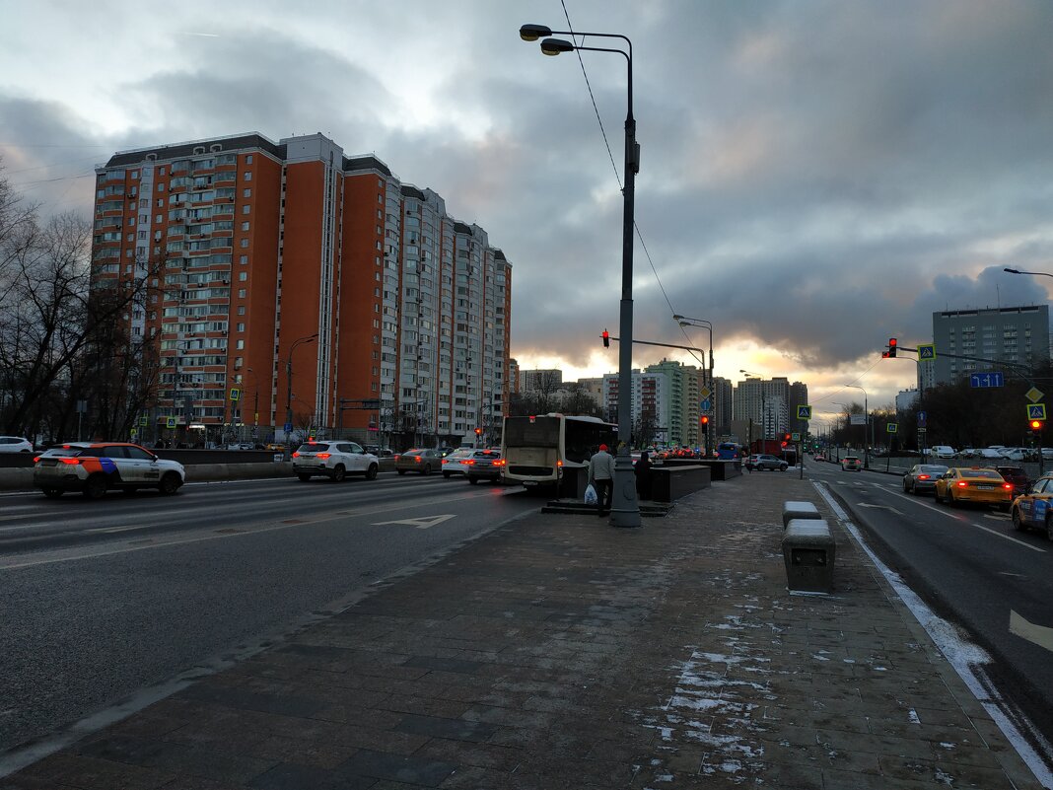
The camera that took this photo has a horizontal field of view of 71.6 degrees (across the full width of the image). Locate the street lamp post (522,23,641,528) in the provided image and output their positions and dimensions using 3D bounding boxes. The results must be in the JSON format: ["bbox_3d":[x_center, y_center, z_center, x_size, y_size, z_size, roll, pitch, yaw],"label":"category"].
[{"bbox_3d":[1.180,-2.939,16.860,3.068,11.641,0.690,0,-4,20],"label":"street lamp post"}]

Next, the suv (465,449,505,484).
[{"bbox_3d":[-1.172,3.421,34.609,1.820,1.580,4.350,0,-4,18],"label":"suv"}]

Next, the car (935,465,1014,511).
[{"bbox_3d":[16.718,3.463,27.557,1.840,1.460,4.700,0,-4,20],"label":"car"}]

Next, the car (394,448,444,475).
[{"bbox_3d":[-5.845,3.906,42.548,1.800,1.460,4.620,0,-4,20],"label":"car"}]

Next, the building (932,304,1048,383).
[{"bbox_3d":[174.312,-3.638,274.528,35.957,54.628,17.000,-1,-5,30],"label":"building"}]

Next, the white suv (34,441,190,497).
[{"bbox_3d":[-13.325,2.414,23.734,1.840,1.690,4.480,0,-4,20],"label":"white suv"}]

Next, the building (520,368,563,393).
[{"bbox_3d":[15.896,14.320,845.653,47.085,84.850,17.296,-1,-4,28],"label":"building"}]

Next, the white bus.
[{"bbox_3d":[2.125,2.677,33.187,2.520,3.050,12.000,0,-4,18],"label":"white bus"}]

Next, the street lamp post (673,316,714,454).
[{"bbox_3d":[12.172,0.137,52.460,2.800,11.300,1.000,0,-4,18],"label":"street lamp post"}]

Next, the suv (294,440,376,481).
[{"bbox_3d":[-8.821,3.092,34.337,1.920,1.790,4.770,0,-4,20],"label":"suv"}]

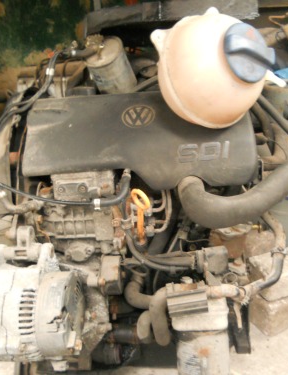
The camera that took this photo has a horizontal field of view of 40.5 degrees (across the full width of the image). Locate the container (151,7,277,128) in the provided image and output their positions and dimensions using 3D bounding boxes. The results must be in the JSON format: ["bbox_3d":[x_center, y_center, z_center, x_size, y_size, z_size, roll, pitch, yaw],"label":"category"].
[{"bbox_3d":[0.102,-0.166,0.544,0.158,0.158,0.172,14,-6,-24],"label":"container"}]

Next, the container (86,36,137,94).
[{"bbox_3d":[-0.065,-0.252,0.823,0.086,0.125,0.086,-11,54,16],"label":"container"}]

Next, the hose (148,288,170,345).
[{"bbox_3d":[0.027,0.223,0.675,0.036,0.110,0.045,-3,20,0],"label":"hose"}]

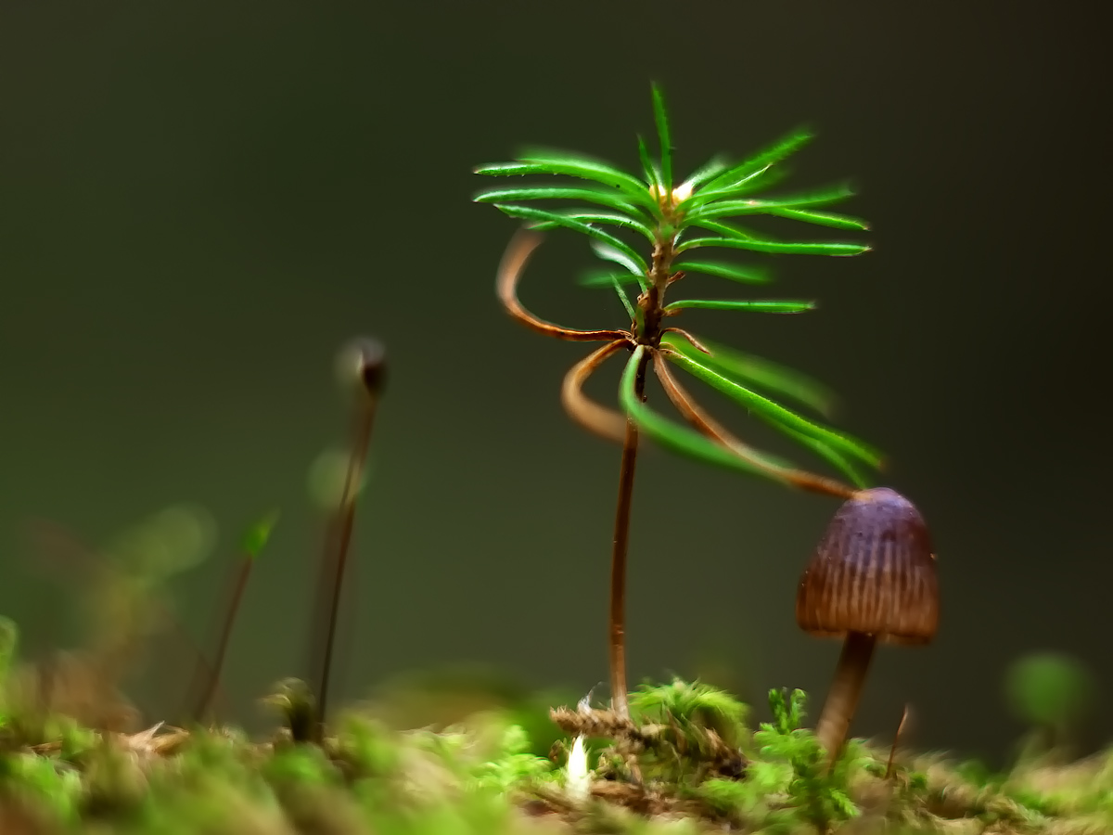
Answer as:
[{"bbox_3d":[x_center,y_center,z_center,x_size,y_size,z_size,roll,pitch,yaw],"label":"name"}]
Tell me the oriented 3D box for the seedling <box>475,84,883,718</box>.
[{"bbox_3d":[0.009,-0.001,0.335,0.030,0.046,0.027,0,2,0],"label":"seedling"}]

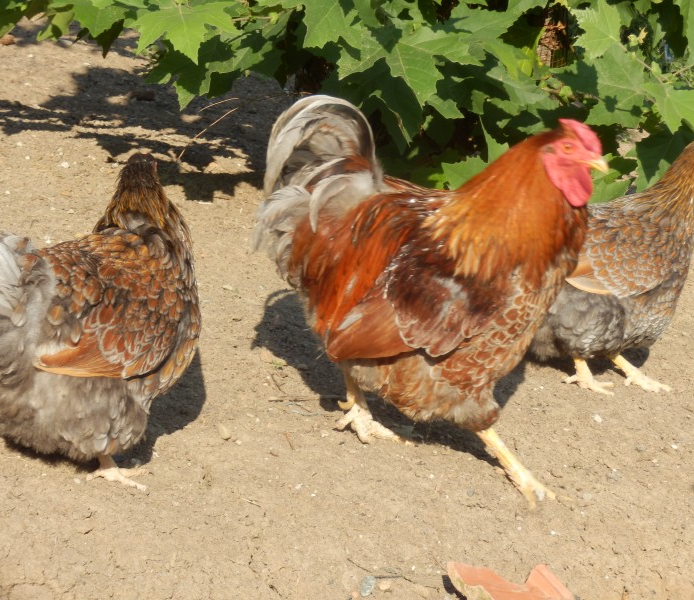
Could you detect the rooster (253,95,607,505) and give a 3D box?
[{"bbox_3d":[0.107,-0.022,3.957,0.435,0.470,0.220,6,19,19],"label":"rooster"}]

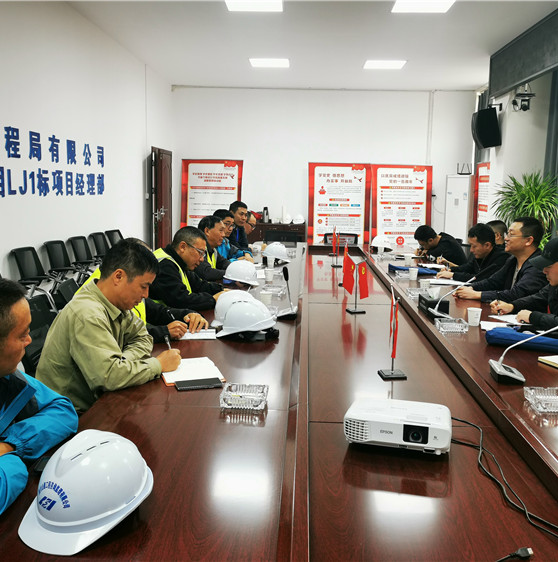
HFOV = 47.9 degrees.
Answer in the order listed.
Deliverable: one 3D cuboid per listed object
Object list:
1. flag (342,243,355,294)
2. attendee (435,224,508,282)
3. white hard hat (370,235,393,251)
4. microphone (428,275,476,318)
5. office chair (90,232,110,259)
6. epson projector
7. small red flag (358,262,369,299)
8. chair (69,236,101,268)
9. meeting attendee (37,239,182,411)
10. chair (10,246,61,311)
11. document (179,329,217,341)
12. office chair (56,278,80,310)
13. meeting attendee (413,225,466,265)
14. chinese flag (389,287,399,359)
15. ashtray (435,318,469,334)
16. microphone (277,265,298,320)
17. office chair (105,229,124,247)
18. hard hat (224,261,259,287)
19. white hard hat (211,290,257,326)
[{"bbox_3d":[0.449,-0.055,3.879,0.030,0.250,0.140,-2,9,-20],"label":"flag"},{"bbox_3d":[1.491,0.175,4.800,0.720,1.170,0.520,1,8,-1],"label":"attendee"},{"bbox_3d":[1.215,-0.449,7.512,0.280,0.180,0.220,7,8,5],"label":"white hard hat"},{"bbox_3d":[0.919,0.087,3.232,0.300,0.280,0.130,4,9,19],"label":"microphone"},{"bbox_3d":[-1.933,-0.130,7.476,0.570,0.850,0.570,2,9,2],"label":"office chair"},{"bbox_3d":[0.365,0.440,1.909,0.302,0.084,0.240,4,12,13],"label":"epson projector"},{"bbox_3d":[0.513,-0.003,3.802,0.030,0.210,0.140,-1,9,-15],"label":"small red flag"},{"bbox_3d":[-1.961,-0.035,6.844,0.570,0.850,0.570,2,9,2],"label":"chair"},{"bbox_3d":[-0.674,0.459,2.407,0.630,1.250,0.560,2,9,8],"label":"meeting attendee"},{"bbox_3d":[-1.857,0.191,5.365,0.600,0.950,0.580,1,8,2],"label":"chair"},{"bbox_3d":[-0.382,0.244,2.934,0.210,0.012,0.200,0,8,-5],"label":"document"},{"bbox_3d":[-0.810,0.472,3.258,0.570,0.950,0.570,1,8,-1],"label":"office chair"},{"bbox_3d":[1.564,0.039,6.011,0.660,1.090,0.520,0,8,-4],"label":"meeting attendee"},{"bbox_3d":[0.460,0.160,2.537,0.050,0.250,0.300,1,8,2],"label":"chinese flag"},{"bbox_3d":[0.855,0.225,3.129,0.137,0.033,0.137,2,8,4],"label":"ashtray"},{"bbox_3d":[0.048,0.061,3.357,0.125,0.280,0.165,2,9,2],"label":"microphone"},{"bbox_3d":[-1.905,-0.223,8.099,0.570,0.850,0.570,2,9,7],"label":"office chair"},{"bbox_3d":[-0.243,-0.063,4.400,0.275,0.150,0.210,13,9,2],"label":"hard hat"},{"bbox_3d":[-0.197,0.146,3.098,0.275,0.180,0.215,0,9,-6],"label":"white hard hat"}]

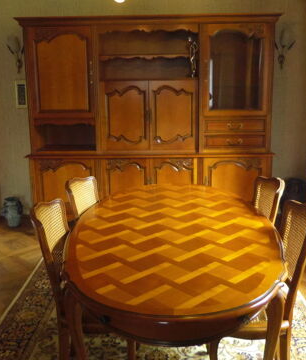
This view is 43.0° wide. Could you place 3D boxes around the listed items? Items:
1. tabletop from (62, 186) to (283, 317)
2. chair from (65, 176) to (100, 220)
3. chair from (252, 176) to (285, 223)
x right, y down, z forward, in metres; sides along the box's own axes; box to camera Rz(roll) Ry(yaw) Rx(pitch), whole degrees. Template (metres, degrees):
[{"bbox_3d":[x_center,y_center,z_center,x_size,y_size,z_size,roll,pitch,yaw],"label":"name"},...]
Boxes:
[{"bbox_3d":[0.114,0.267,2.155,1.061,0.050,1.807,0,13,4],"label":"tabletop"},{"bbox_3d":[-0.183,0.460,2.464,0.530,0.950,0.470,2,13,12],"label":"chair"},{"bbox_3d":[0.473,0.456,2.454,0.530,0.950,0.470,-1,13,-3],"label":"chair"}]

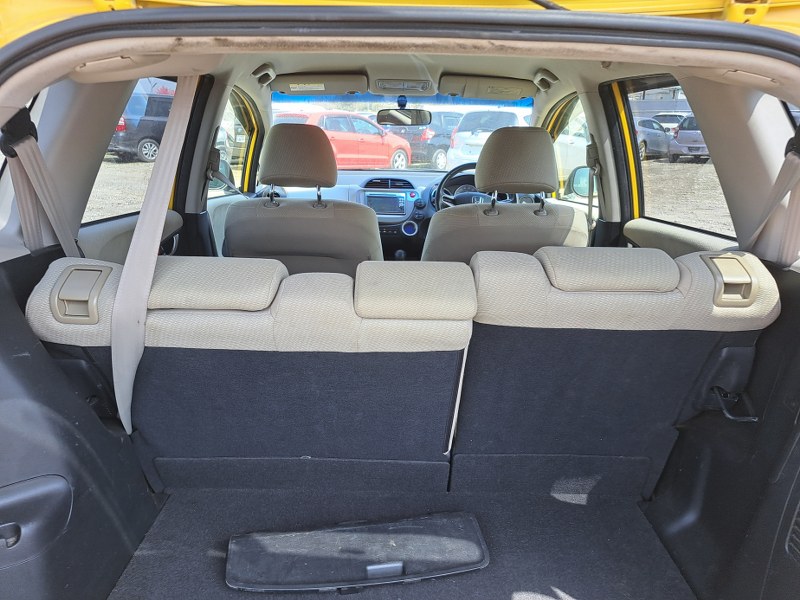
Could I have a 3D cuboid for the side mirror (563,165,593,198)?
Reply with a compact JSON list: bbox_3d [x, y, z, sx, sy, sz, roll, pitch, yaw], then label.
[{"bbox_3d":[0.880,-0.568,2.656,0.210,0.150,0.120,3,18,8],"label":"side mirror"}]

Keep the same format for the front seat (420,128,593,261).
[{"bbox_3d":[0.375,-0.197,2.252,0.520,0.980,0.780,0,18,0],"label":"front seat"}]

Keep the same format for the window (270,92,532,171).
[{"bbox_3d":[0.010,-0.778,2.797,1.270,0.090,0.920,0,-13,0],"label":"window"}]

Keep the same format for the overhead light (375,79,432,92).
[{"bbox_3d":[0.015,-0.873,2.260,0.225,0.030,0.070,0,-24,0],"label":"overhead light"}]

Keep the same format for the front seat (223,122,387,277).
[{"bbox_3d":[-0.338,-0.222,2.296,0.520,0.980,0.780,0,18,0],"label":"front seat"}]

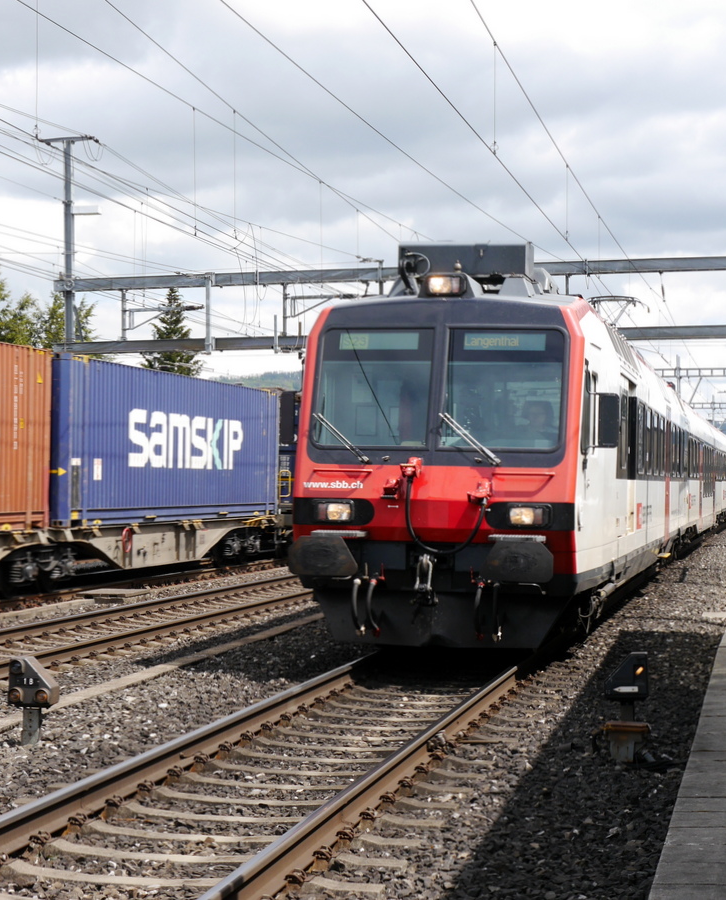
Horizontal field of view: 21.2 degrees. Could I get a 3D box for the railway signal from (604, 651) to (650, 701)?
[{"bbox_3d":[1.907,1.632,14.000,0.303,0.325,0.190,-1,-1,11],"label":"railway signal"}]

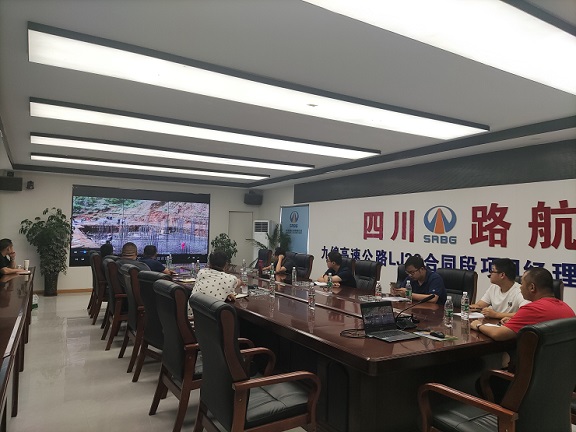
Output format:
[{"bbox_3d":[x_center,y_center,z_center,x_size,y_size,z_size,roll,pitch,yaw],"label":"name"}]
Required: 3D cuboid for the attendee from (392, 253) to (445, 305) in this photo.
[{"bbox_3d":[1.526,1.062,4.771,0.800,1.220,0.570,2,-3,-31],"label":"attendee"}]

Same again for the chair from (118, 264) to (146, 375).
[{"bbox_3d":[-1.495,1.095,4.681,0.680,1.070,0.650,2,-3,-31],"label":"chair"}]

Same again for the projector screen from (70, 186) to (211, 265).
[{"bbox_3d":[-3.564,0.291,10.477,3.339,1.892,0.080,2,-3,-31],"label":"projector screen"}]

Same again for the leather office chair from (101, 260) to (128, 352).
[{"bbox_3d":[-2.080,1.115,5.528,0.680,1.100,0.630,2,-3,-31],"label":"leather office chair"}]

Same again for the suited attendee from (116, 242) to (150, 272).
[{"bbox_3d":[-2.037,1.019,5.617,0.580,1.300,0.750,0,-2,19],"label":"suited attendee"}]

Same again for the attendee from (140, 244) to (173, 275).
[{"bbox_3d":[-2.164,1.072,6.358,0.580,1.250,0.850,-1,-3,37],"label":"attendee"}]

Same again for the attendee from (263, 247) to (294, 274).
[{"bbox_3d":[-0.249,1.165,7.592,0.720,1.200,0.530,1,-2,-16],"label":"attendee"}]

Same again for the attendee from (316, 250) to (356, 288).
[{"bbox_3d":[0.657,1.103,5.947,0.720,1.210,0.530,1,-2,-16],"label":"attendee"}]

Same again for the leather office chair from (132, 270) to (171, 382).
[{"bbox_3d":[-1.018,1.073,3.998,0.680,1.070,0.650,3,-3,-41],"label":"leather office chair"}]

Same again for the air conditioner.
[{"bbox_3d":[-0.696,1.042,11.880,0.500,1.770,0.360,0,-2,14],"label":"air conditioner"}]

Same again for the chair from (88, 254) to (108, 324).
[{"bbox_3d":[-2.895,1.161,6.917,0.680,1.100,0.630,2,-3,-31],"label":"chair"}]

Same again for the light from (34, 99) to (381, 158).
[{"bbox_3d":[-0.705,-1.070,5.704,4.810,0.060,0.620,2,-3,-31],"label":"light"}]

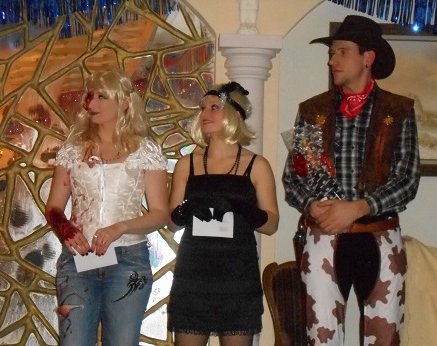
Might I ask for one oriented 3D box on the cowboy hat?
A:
[{"bbox_3d":[0.535,-0.493,3.770,0.360,0.180,0.310,21,-11,-30],"label":"cowboy hat"}]

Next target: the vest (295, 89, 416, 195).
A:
[{"bbox_3d":[0.542,-0.128,3.770,0.450,0.440,0.270,1,0,14],"label":"vest"}]

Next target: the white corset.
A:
[{"bbox_3d":[-0.432,0.078,3.840,0.440,0.430,0.260,1,0,7],"label":"white corset"}]

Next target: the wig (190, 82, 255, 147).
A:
[{"bbox_3d":[0.016,-0.234,3.840,0.250,0.255,0.235,1,0,-42],"label":"wig"}]

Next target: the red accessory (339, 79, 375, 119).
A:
[{"bbox_3d":[0.538,-0.289,3.740,0.145,0.160,0.150,1,0,16],"label":"red accessory"}]

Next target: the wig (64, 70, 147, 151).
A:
[{"bbox_3d":[-0.444,-0.250,3.840,0.300,0.335,0.290,1,0,-42],"label":"wig"}]

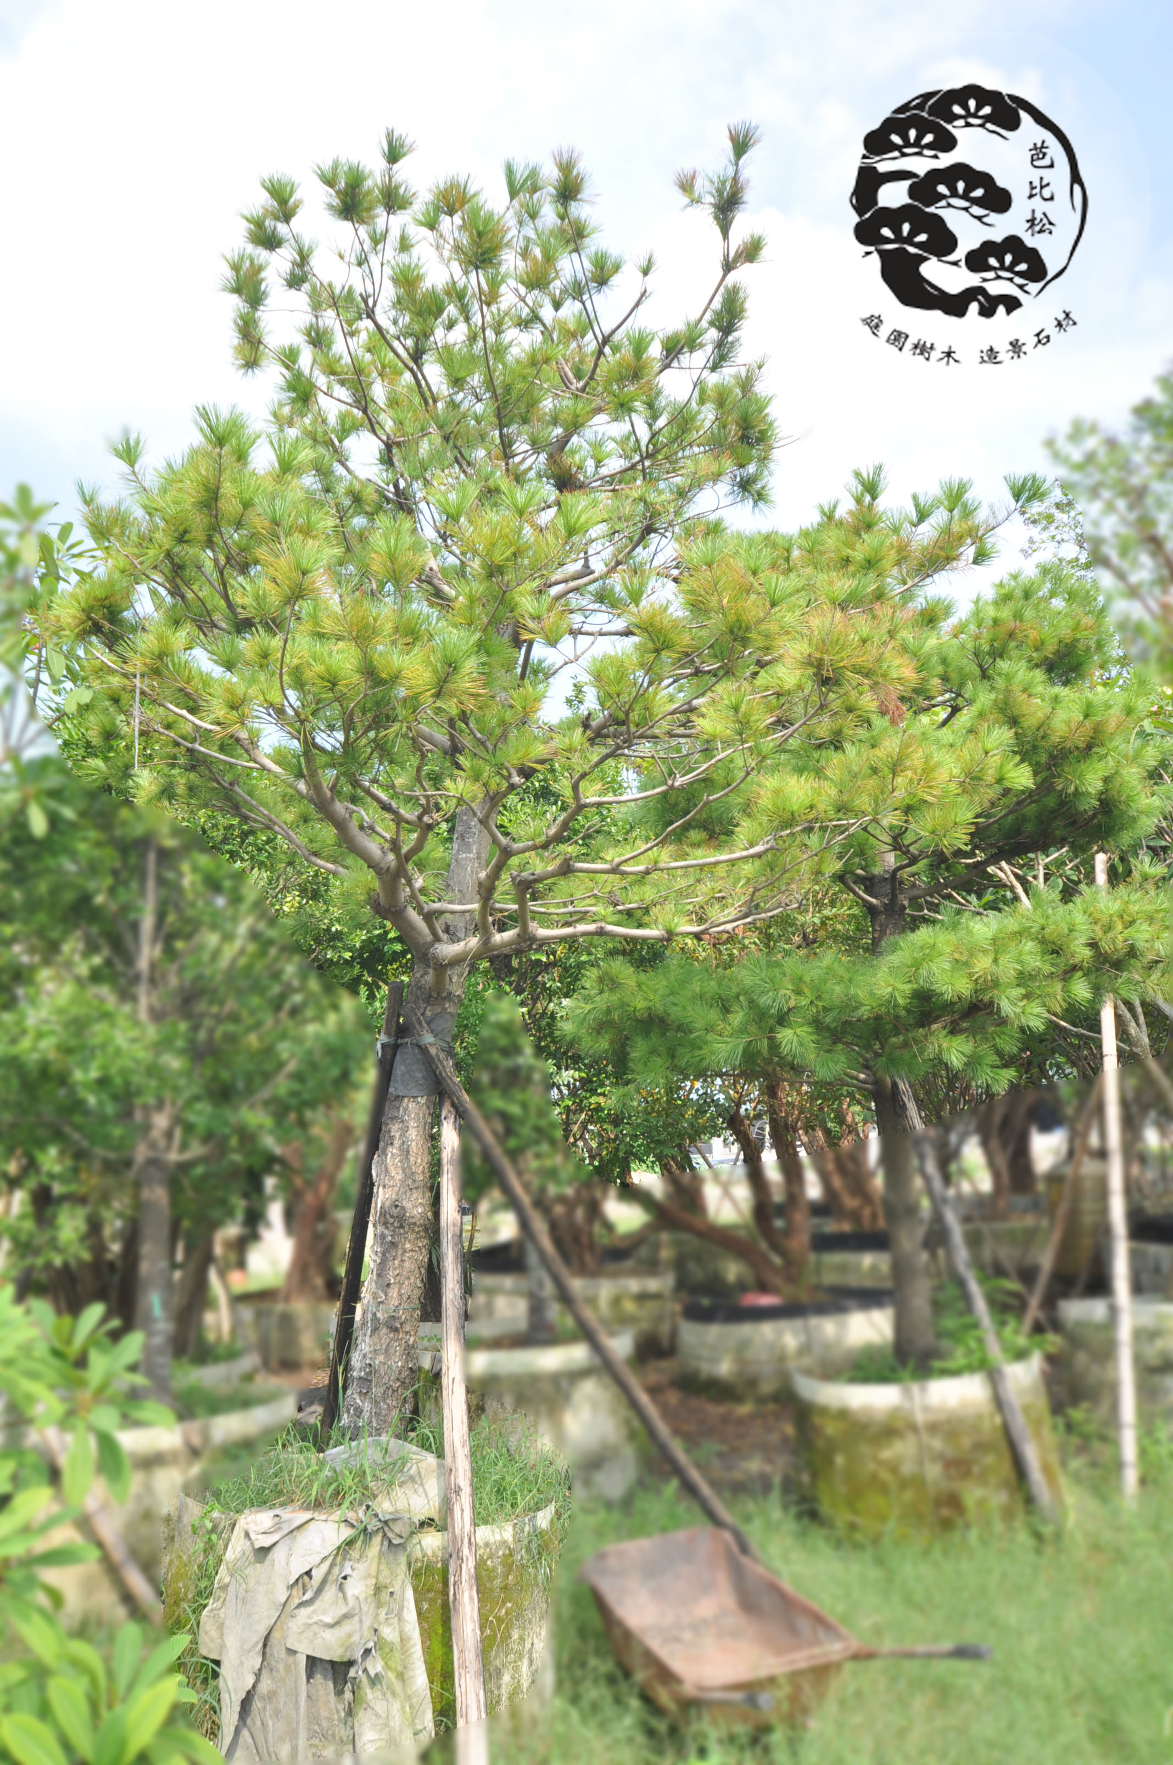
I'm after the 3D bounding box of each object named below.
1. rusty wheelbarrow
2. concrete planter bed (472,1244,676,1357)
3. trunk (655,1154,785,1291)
[{"bbox_3d":[0.460,2.209,3.790,0.580,0.460,1.250,4,-10,-24],"label":"rusty wheelbarrow"},{"bbox_3d":[-0.076,3.087,9.524,1.480,0.620,1.450,0,-9,0],"label":"concrete planter bed"},{"bbox_3d":[0.886,2.288,8.845,0.895,0.915,0.400,0,-9,0],"label":"trunk"}]

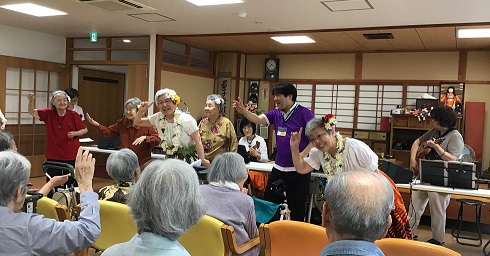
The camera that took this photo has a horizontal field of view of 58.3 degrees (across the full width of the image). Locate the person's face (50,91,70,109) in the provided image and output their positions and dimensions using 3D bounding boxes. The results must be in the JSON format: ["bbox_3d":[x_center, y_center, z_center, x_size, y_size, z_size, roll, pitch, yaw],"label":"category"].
[{"bbox_3d":[-1.970,-0.304,4.700,0.180,0.200,0.195,1,3,-40],"label":"person's face"}]

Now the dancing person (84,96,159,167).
[{"bbox_3d":[-1.335,0.410,4.776,0.780,1.480,0.420,3,2,9],"label":"dancing person"}]

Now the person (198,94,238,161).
[{"bbox_3d":[-0.295,0.429,4.571,0.460,1.540,0.340,3,2,25],"label":"person"}]

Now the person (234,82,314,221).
[{"bbox_3d":[0.258,0.405,4.072,0.640,1.670,0.450,4,3,37],"label":"person"}]

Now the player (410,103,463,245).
[{"bbox_3d":[2.149,0.516,4.921,0.520,1.530,0.420,4,3,38],"label":"player"}]

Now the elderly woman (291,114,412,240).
[{"bbox_3d":[0.820,0.602,3.220,0.700,1.360,0.750,4,3,37],"label":"elderly woman"}]

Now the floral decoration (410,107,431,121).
[{"bbox_3d":[2.967,-0.244,7.400,0.340,0.240,0.200,4,2,26],"label":"floral decoration"}]

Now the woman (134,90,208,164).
[{"bbox_3d":[-0.610,0.432,3.750,0.580,1.530,0.480,3,2,-3],"label":"woman"}]

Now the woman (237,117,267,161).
[{"bbox_3d":[0.068,0.533,5.972,0.460,1.250,0.680,3,2,12],"label":"woman"}]

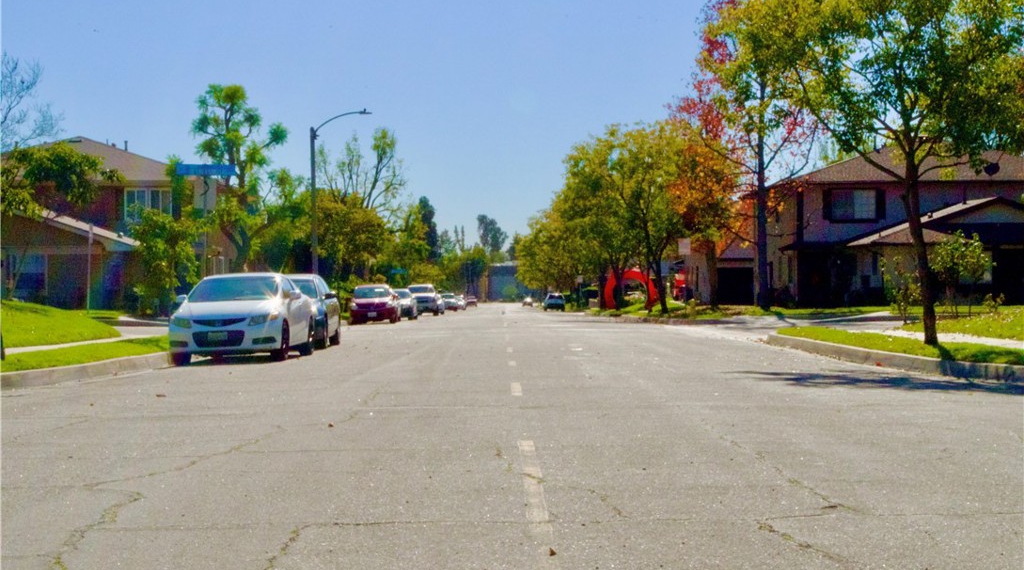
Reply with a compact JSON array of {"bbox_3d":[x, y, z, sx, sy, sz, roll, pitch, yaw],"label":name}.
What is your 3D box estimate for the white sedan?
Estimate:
[{"bbox_3d":[-4.350,0.510,29.700,1.770,1.410,4.470,0,0,1],"label":"white sedan"}]

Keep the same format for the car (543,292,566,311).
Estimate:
[{"bbox_3d":[3.680,1.510,157.000,1.800,1.500,4.500,0,0,0],"label":"car"}]

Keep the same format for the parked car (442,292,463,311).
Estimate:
[{"bbox_3d":[-5.500,1.490,153.000,1.800,1.480,4.600,0,0,0],"label":"parked car"}]

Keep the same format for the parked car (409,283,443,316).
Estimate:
[{"bbox_3d":[-5.350,0.910,107.500,1.970,1.840,5.300,0,0,0],"label":"parked car"}]

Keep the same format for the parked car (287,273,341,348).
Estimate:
[{"bbox_3d":[-4.510,0.530,36.800,1.820,1.460,4.700,0,0,0],"label":"parked car"}]

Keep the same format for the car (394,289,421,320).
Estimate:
[{"bbox_3d":[-5.400,0.900,84.000,1.800,1.440,4.600,0,0,0],"label":"car"}]

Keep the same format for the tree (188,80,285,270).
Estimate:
[{"bbox_3d":[-11.000,-3.330,73.000,3.900,9.400,3.900,0,0,0],"label":"tree"}]

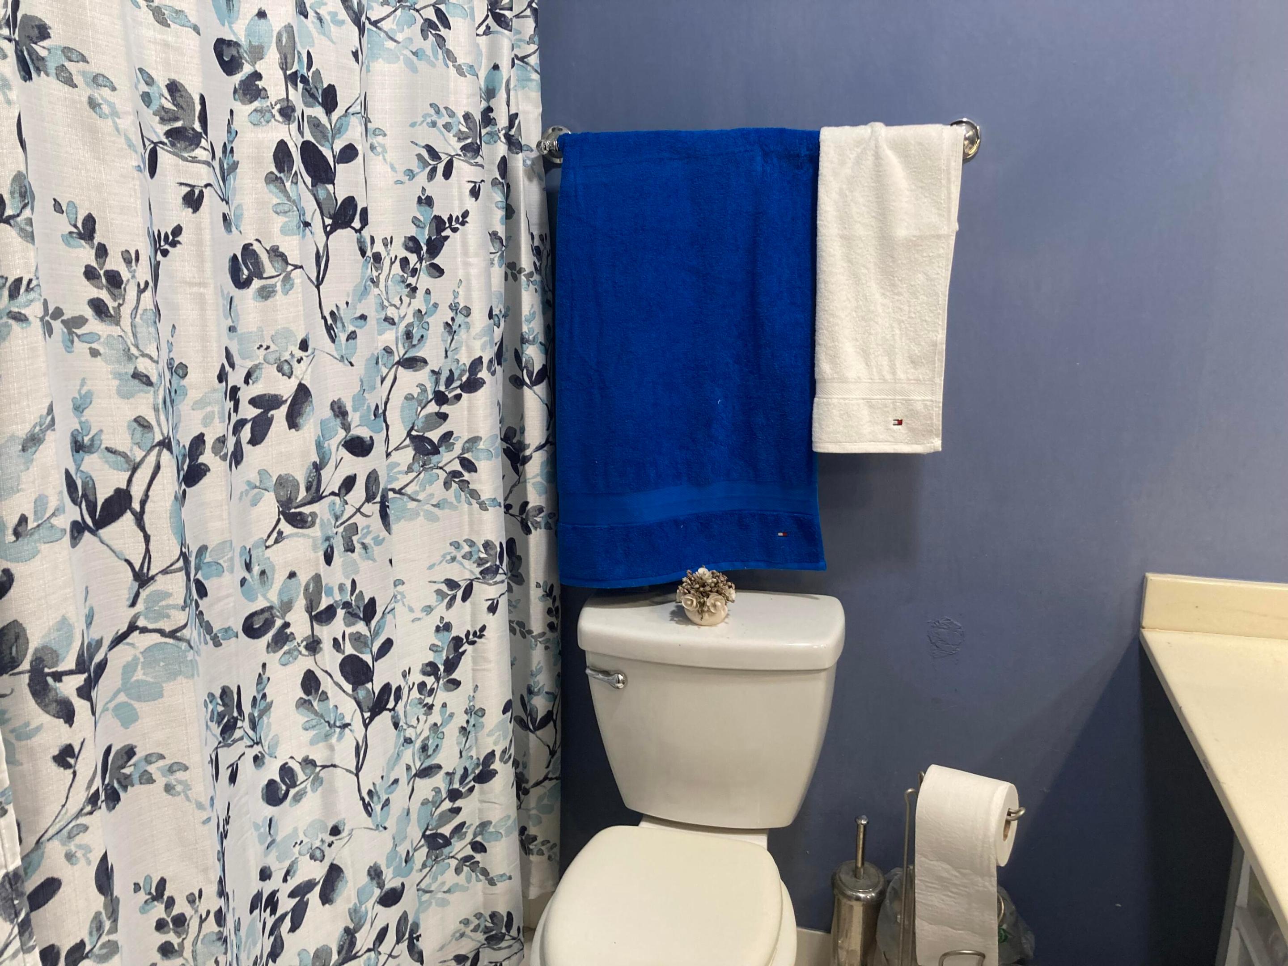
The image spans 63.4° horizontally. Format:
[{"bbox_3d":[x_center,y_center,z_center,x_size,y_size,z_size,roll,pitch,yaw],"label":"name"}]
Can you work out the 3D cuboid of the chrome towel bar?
[{"bbox_3d":[0.157,-0.516,1.573,0.690,0.062,0.080,4,14,15],"label":"chrome towel bar"}]

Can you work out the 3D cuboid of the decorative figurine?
[{"bbox_3d":[0.098,0.171,1.612,0.091,0.084,0.085,2,14,9],"label":"decorative figurine"}]

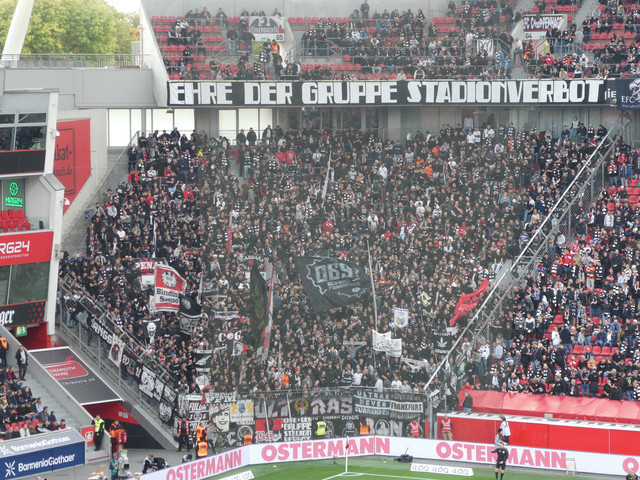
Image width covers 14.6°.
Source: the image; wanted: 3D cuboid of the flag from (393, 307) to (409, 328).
[{"bbox_3d":[4.047,3.897,125.494,0.800,1.100,0.060,0,4,-6],"label":"flag"}]

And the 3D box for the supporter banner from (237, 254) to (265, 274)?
[{"bbox_3d":[-3.760,1.345,137.000,1.520,1.100,0.100,-1,4,-19],"label":"supporter banner"}]

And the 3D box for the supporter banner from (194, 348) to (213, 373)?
[{"bbox_3d":[-5.792,5.991,124.100,0.920,1.150,0.100,-1,4,-15],"label":"supporter banner"}]

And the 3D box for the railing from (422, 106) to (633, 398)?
[{"bbox_3d":[11.613,0.390,135.125,1.000,14.000,27.500,2,5,28],"label":"railing"}]

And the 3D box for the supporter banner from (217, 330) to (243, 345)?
[{"bbox_3d":[-4.634,4.992,127.800,1.330,0.650,0.080,-1,4,-17],"label":"supporter banner"}]

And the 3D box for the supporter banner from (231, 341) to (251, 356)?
[{"bbox_3d":[-4.039,5.512,126.800,1.050,0.800,0.080,-1,4,-12],"label":"supporter banner"}]

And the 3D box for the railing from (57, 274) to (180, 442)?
[{"bbox_3d":[-9.780,5.901,121.012,0.300,6.900,8.900,-3,5,-44],"label":"railing"}]

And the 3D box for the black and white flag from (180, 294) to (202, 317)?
[{"bbox_3d":[-6.379,3.226,122.947,1.220,1.300,0.200,-1,4,-14],"label":"black and white flag"}]

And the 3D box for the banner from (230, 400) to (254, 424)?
[{"bbox_3d":[-3.738,8.273,120.400,1.220,1.150,0.080,-1,4,-18],"label":"banner"}]

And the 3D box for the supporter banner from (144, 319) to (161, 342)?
[{"bbox_3d":[-8.509,4.608,126.800,0.860,1.200,0.080,-2,4,-22],"label":"supporter banner"}]

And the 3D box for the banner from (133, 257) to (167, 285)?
[{"bbox_3d":[-9.162,1.703,134.910,1.750,1.450,0.120,-1,4,-20],"label":"banner"}]

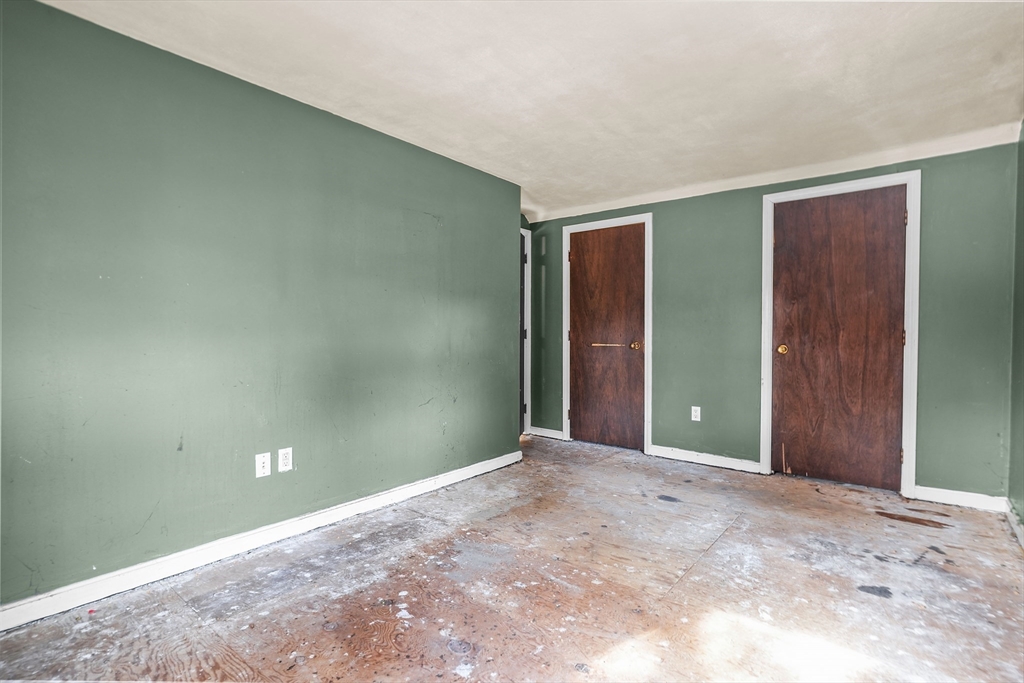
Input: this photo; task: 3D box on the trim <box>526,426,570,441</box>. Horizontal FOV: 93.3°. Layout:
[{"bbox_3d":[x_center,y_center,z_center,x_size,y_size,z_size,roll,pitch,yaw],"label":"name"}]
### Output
[{"bbox_3d":[0.349,0.933,4.934,0.406,0.084,0.020,1,1,39],"label":"trim"}]

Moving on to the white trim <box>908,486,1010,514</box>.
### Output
[{"bbox_3d":[2.754,0.971,2.978,0.419,0.089,0.020,1,1,39],"label":"white trim"}]

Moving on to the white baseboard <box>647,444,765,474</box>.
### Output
[{"bbox_3d":[1.557,0.958,3.951,0.867,0.085,0.020,1,1,39],"label":"white baseboard"}]

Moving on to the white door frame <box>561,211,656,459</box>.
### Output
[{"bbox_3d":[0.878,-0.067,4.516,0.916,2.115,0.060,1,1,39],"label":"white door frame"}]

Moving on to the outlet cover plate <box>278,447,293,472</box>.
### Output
[{"bbox_3d":[-1.172,0.614,2.505,0.010,0.115,0.072,1,1,39],"label":"outlet cover plate"}]

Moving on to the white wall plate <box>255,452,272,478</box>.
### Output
[{"bbox_3d":[-1.244,0.619,2.417,0.010,0.116,0.072,1,1,39],"label":"white wall plate"}]

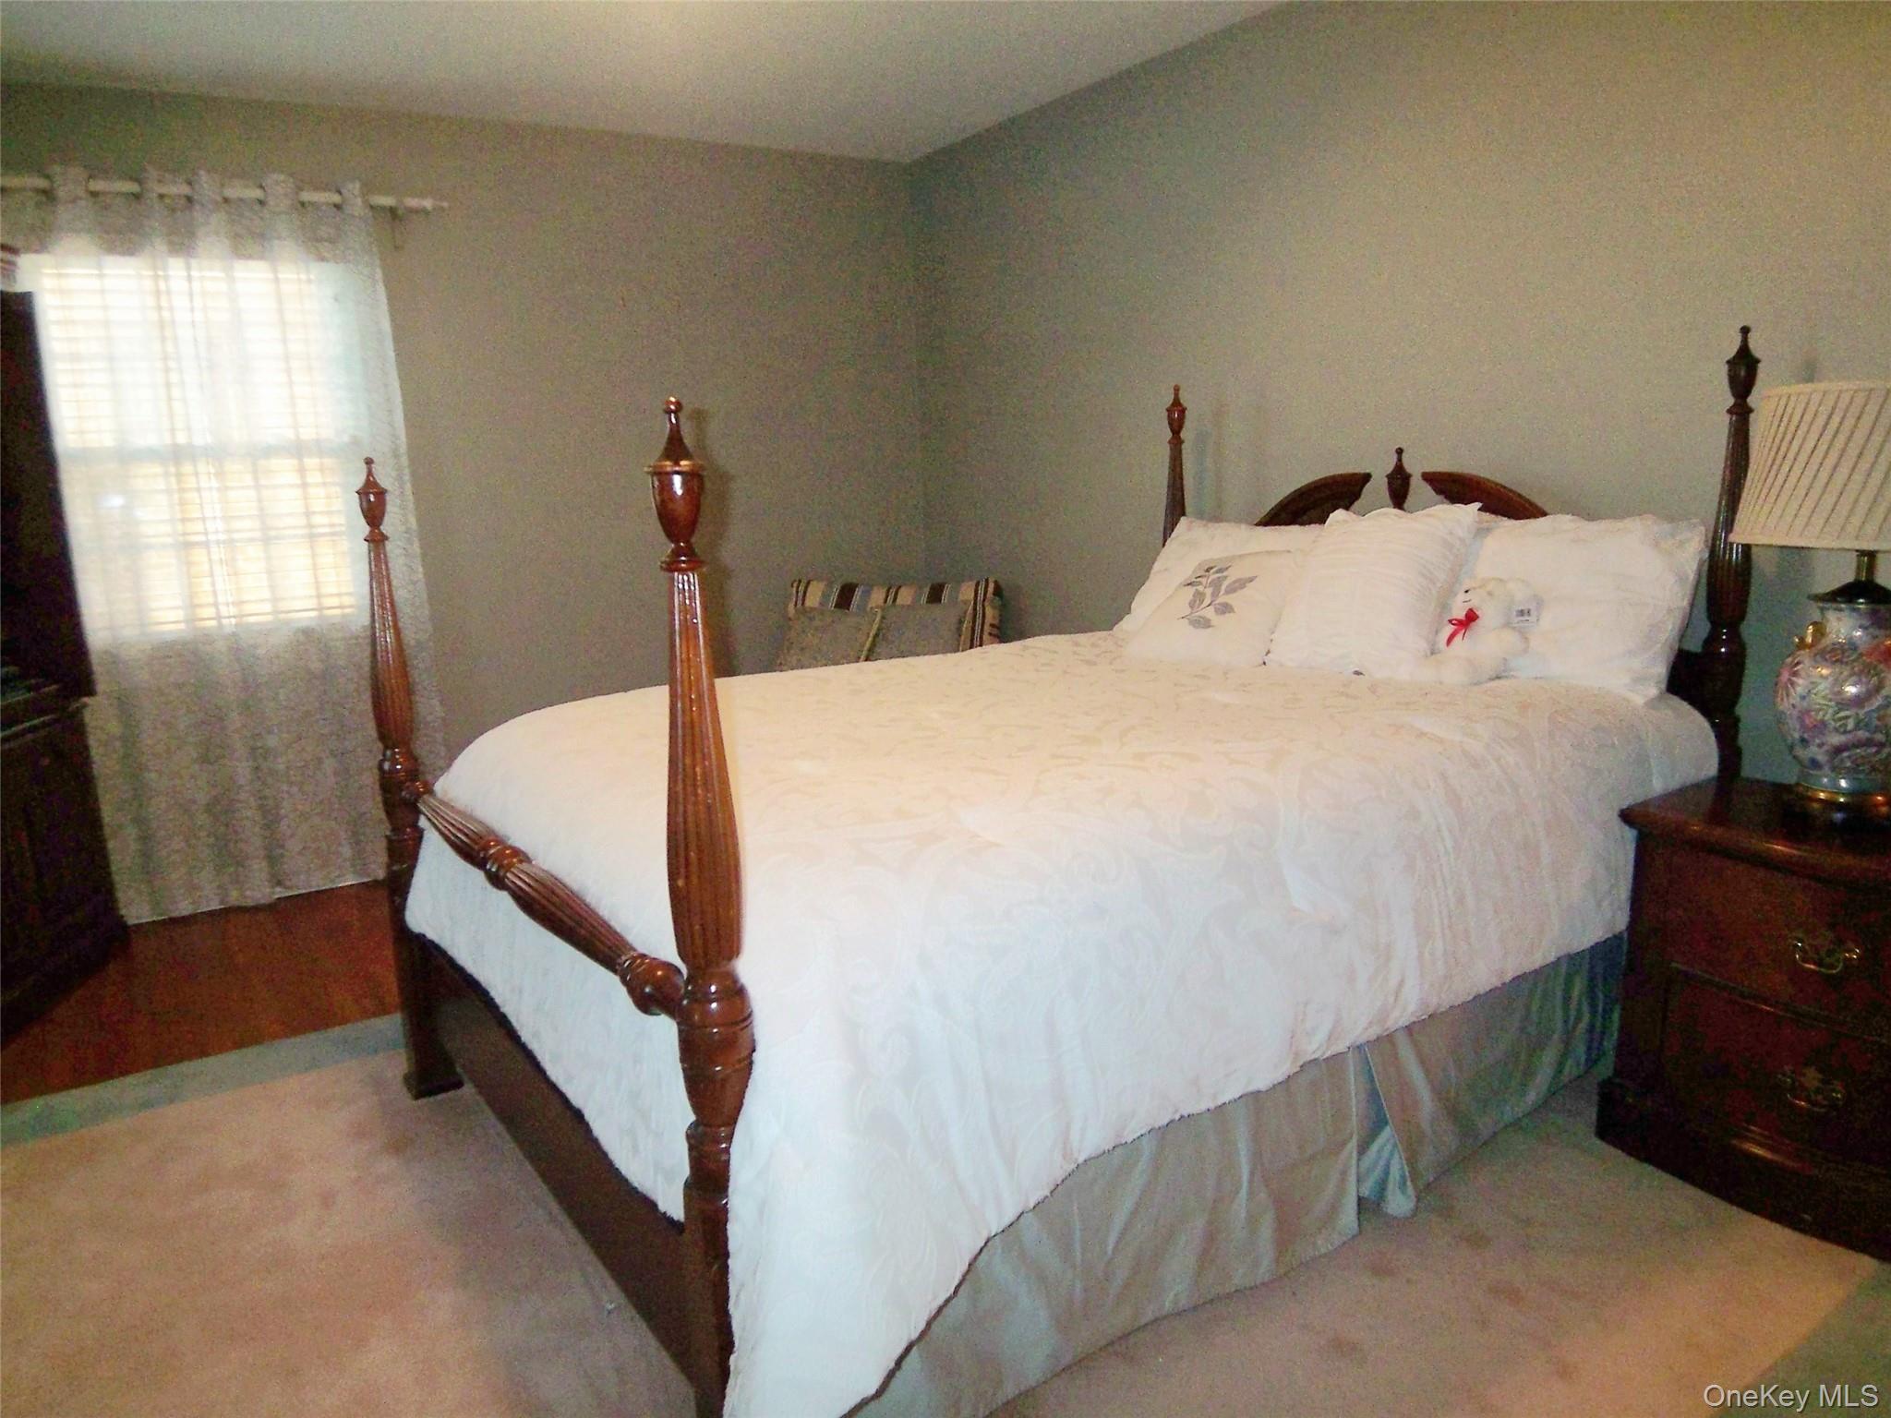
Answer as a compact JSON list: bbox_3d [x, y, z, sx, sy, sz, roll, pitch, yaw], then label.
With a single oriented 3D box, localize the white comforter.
[{"bbox_3d":[0.228,0.295,2.602,2.142,0.712,1.714,-8,12,-34],"label":"white comforter"}]

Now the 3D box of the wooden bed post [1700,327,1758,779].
[{"bbox_3d":[1.566,-0.003,2.543,0.085,1.498,0.085,-8,12,-34],"label":"wooden bed post"}]

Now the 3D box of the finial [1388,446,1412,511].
[{"bbox_3d":[1.116,-0.560,3.092,0.064,0.161,0.064,-8,12,-34],"label":"finial"}]

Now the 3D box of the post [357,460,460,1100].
[{"bbox_3d":[-1.117,0.151,2.581,0.088,1.311,0.088,-8,12,-34],"label":"post"}]

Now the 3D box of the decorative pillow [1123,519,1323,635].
[{"bbox_3d":[0.760,-0.319,3.226,0.170,0.440,0.700,38,-14,-33],"label":"decorative pillow"}]

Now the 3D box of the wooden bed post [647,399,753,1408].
[{"bbox_3d":[-0.249,0.345,1.336,0.088,1.311,0.088,-8,12,-34],"label":"wooden bed post"}]

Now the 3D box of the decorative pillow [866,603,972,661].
[{"bbox_3d":[-0.077,-0.177,4.281,0.380,0.380,0.140,3,-11,23],"label":"decorative pillow"}]

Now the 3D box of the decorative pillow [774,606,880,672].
[{"bbox_3d":[-0.393,-0.163,4.289,0.380,0.380,0.140,3,-11,23],"label":"decorative pillow"}]

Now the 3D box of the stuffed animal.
[{"bbox_3d":[1.059,-0.159,2.500,0.200,0.215,0.200,7,3,-32],"label":"stuffed animal"}]

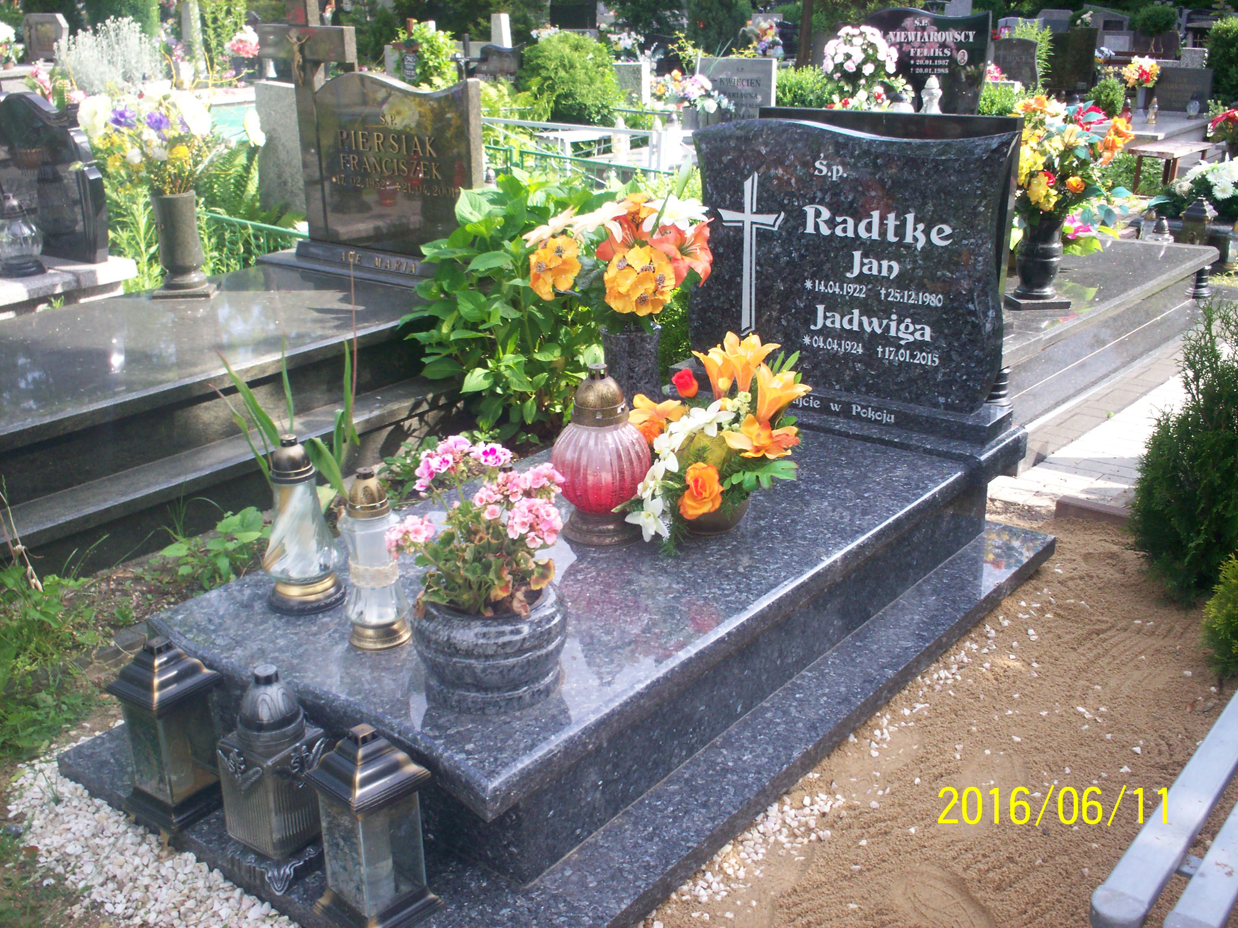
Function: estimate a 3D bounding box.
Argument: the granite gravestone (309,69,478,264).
[{"bbox_3d":[-0.727,-0.970,4.203,0.745,0.580,0.070,15,26,35],"label":"granite gravestone"}]

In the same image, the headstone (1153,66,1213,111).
[{"bbox_3d":[5.142,-3.404,11.741,0.450,0.390,0.090,15,25,36],"label":"headstone"}]

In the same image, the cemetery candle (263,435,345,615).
[{"bbox_3d":[-0.575,0.097,2.300,0.142,0.312,0.142,-1,21,0],"label":"cemetery candle"}]

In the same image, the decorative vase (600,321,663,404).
[{"bbox_3d":[0.037,-0.204,3.135,0.145,0.265,0.145,-1,21,0],"label":"decorative vase"}]

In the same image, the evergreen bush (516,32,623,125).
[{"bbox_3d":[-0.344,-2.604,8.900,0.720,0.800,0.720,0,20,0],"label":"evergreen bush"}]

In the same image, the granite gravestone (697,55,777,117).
[{"bbox_3d":[0.783,-2.445,8.623,0.600,0.510,0.080,13,24,32],"label":"granite gravestone"}]

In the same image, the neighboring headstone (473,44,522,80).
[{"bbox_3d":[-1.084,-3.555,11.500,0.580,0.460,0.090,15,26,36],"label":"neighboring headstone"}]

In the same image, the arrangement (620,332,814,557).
[{"bbox_3d":[0.192,-0.062,2.576,0.370,0.390,0.330,15,26,36],"label":"arrangement"}]

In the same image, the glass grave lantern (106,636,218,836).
[{"bbox_3d":[-0.698,0.411,2.015,0.127,0.300,0.127,15,26,36],"label":"glass grave lantern"}]

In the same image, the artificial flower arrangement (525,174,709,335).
[{"bbox_3d":[-0.003,-0.462,2.856,0.400,0.330,0.360,15,26,36],"label":"artificial flower arrangement"}]

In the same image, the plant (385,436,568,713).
[{"bbox_3d":[-0.215,0.158,1.983,0.270,0.410,0.260,-1,21,0],"label":"plant"}]

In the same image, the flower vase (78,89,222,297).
[{"bbox_3d":[-1.378,-0.809,3.824,0.440,0.580,0.380,15,26,36],"label":"flower vase"}]

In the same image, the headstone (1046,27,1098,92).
[{"bbox_3d":[4.495,-4.019,12.800,0.480,0.630,0.100,15,25,36],"label":"headstone"}]

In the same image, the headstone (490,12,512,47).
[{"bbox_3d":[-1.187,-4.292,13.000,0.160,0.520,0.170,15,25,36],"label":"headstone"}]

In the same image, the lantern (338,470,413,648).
[{"bbox_3d":[-0.412,0.151,2.157,0.108,0.307,0.108,-1,21,0],"label":"lantern"}]

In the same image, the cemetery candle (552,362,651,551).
[{"bbox_3d":[-0.037,-0.030,2.566,0.195,0.345,0.195,-1,21,0],"label":"cemetery candle"}]

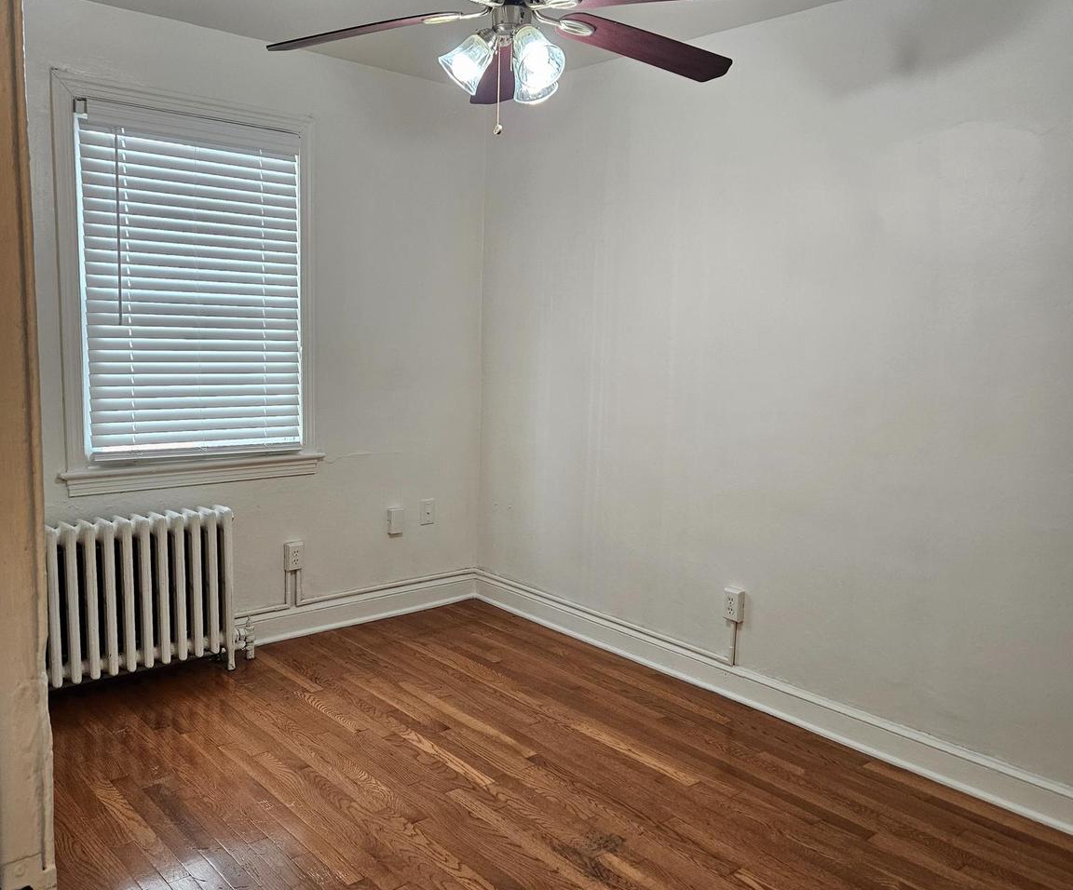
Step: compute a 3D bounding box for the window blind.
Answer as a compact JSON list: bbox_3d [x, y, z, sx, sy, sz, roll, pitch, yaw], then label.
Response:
[{"bbox_3d":[-1.332,-0.606,3.730,0.853,1.295,0.065,-5,10,-40],"label":"window blind"}]

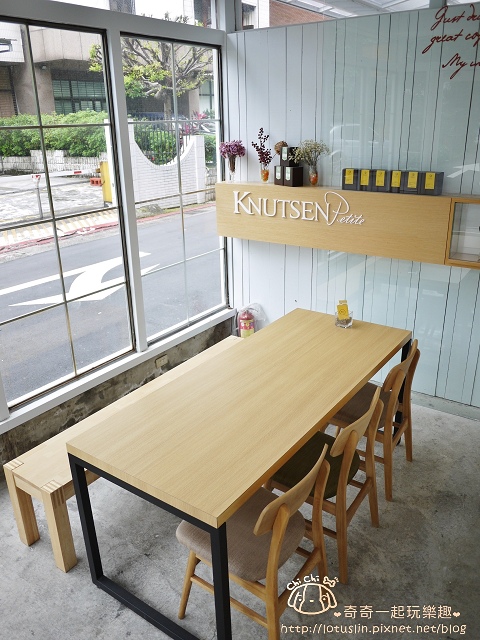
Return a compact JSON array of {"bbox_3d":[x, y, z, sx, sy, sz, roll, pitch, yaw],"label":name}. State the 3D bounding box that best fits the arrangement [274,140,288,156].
[{"bbox_3d":[0.284,-1.171,3.539,0.095,0.105,0.095,13,25,33],"label":"arrangement"}]

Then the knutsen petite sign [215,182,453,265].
[{"bbox_3d":[0.568,-0.691,3.509,1.669,0.387,0.185,13,25,33],"label":"knutsen petite sign"}]

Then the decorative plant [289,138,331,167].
[{"bbox_3d":[0.462,-1.108,3.430,0.260,0.185,0.200,13,25,33],"label":"decorative plant"}]

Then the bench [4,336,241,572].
[{"bbox_3d":[-0.418,0.636,3.073,0.355,0.441,1.823,13,25,33],"label":"bench"}]

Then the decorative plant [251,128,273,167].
[{"bbox_3d":[0.152,-1.209,3.622,0.145,0.275,0.120,13,25,33],"label":"decorative plant"}]

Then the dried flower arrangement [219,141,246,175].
[{"bbox_3d":[-0.051,-1.191,3.782,0.195,0.235,0.170,13,25,33],"label":"dried flower arrangement"}]

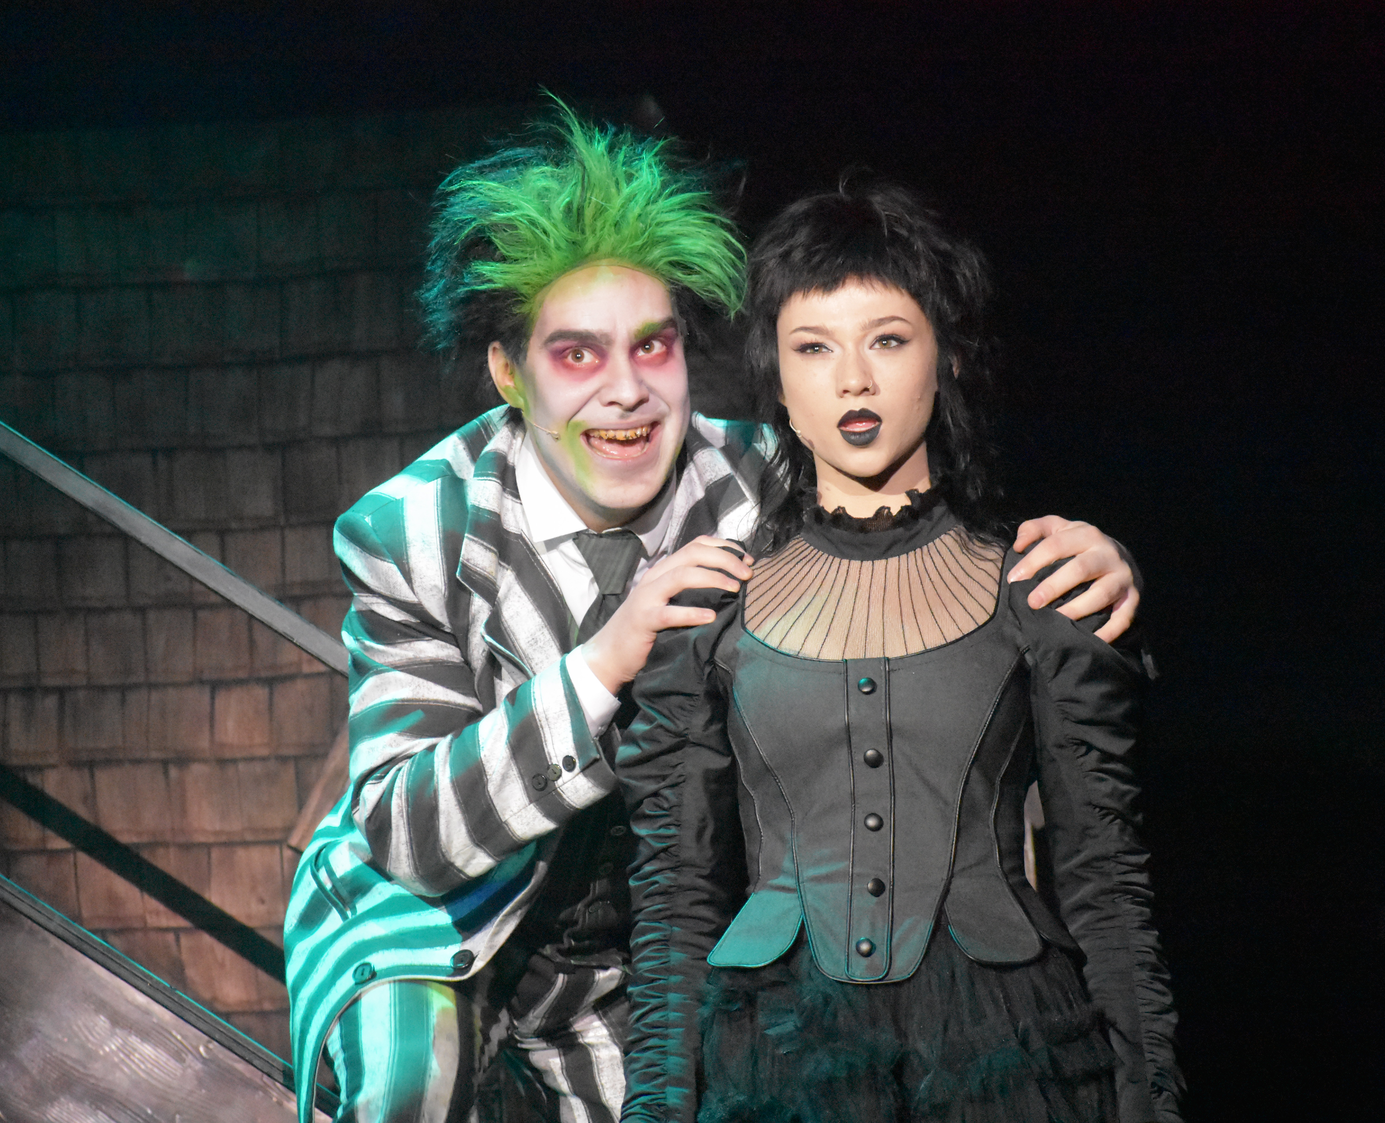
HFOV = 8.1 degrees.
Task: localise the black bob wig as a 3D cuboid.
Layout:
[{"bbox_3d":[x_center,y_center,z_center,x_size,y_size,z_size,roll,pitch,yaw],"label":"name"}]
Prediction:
[{"bbox_3d":[0.154,-0.163,8.250,0.215,0.312,0.240,-4,-1,5],"label":"black bob wig"}]

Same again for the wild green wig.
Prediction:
[{"bbox_3d":[-0.093,-0.283,8.350,0.270,0.225,0.270,-8,5,-19],"label":"wild green wig"}]

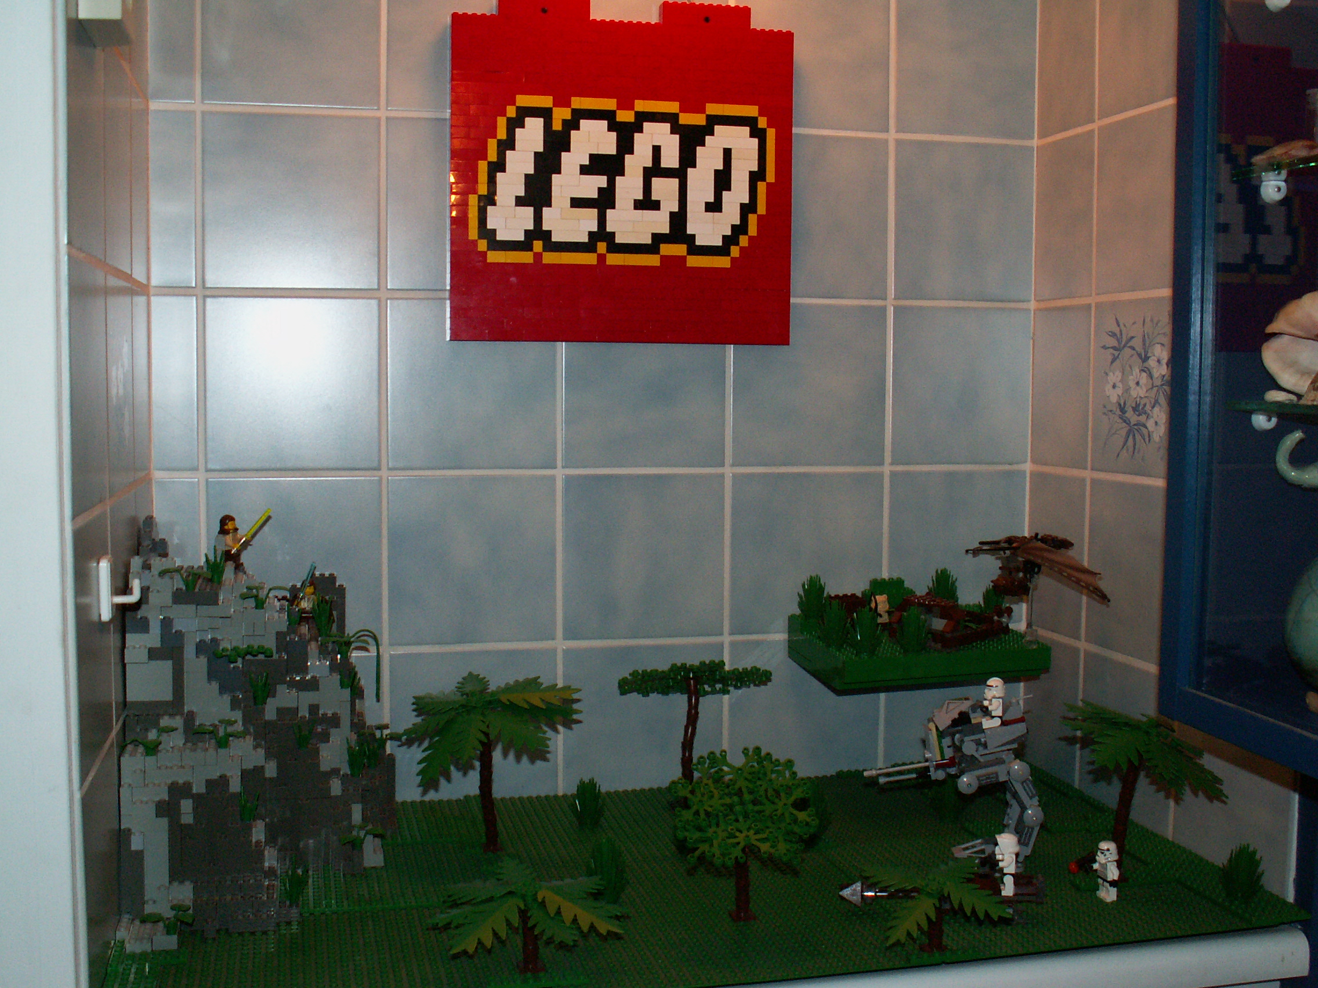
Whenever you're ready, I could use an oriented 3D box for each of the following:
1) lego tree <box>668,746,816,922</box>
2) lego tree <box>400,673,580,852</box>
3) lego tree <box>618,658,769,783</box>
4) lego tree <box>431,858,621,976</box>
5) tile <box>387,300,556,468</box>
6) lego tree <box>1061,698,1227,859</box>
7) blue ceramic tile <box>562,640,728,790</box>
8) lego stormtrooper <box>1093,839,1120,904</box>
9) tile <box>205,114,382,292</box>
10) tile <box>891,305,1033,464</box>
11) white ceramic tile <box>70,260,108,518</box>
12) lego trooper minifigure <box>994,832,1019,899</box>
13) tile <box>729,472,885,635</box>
[{"bbox_3d":[0.058,0.238,1.030,0.107,0.118,0.105,0,4,0],"label":"lego tree"},{"bbox_3d":[-0.141,0.216,1.175,0.149,0.132,0.136,-1,5,-13],"label":"lego tree"},{"bbox_3d":[0.030,0.215,1.286,0.126,0.120,0.108,-1,5,-13],"label":"lego tree"},{"bbox_3d":[-0.083,0.272,0.942,0.125,0.063,0.115,-1,5,-13],"label":"lego tree"},{"bbox_3d":[-0.162,-0.096,1.292,0.149,0.149,0.008,-1,5,-13],"label":"tile"},{"bbox_3d":[0.348,0.226,1.107,0.124,0.125,0.145,-1,5,-13],"label":"lego tree"},{"bbox_3d":[-0.014,0.206,1.353,0.148,0.145,0.008,-1,4,-13],"label":"blue ceramic tile"},{"bbox_3d":[0.322,0.271,1.065,0.016,0.041,0.022,-1,5,-13],"label":"lego stormtrooper"},{"bbox_3d":[-0.307,-0.244,1.244,0.149,0.149,0.008,-1,5,-13],"label":"tile"},{"bbox_3d":[0.287,-0.103,1.415,0.144,0.152,0.010,-1,5,-13],"label":"tile"},{"bbox_3d":[-0.347,-0.065,0.893,0.010,0.152,0.152,-1,5,-13],"label":"white ceramic tile"},{"bbox_3d":[0.234,0.250,1.000,0.018,0.045,0.025,0,4,-1],"label":"lego trooper minifigure"},{"bbox_3d":[0.137,0.054,1.375,0.148,0.148,0.008,-1,4,-13],"label":"tile"}]

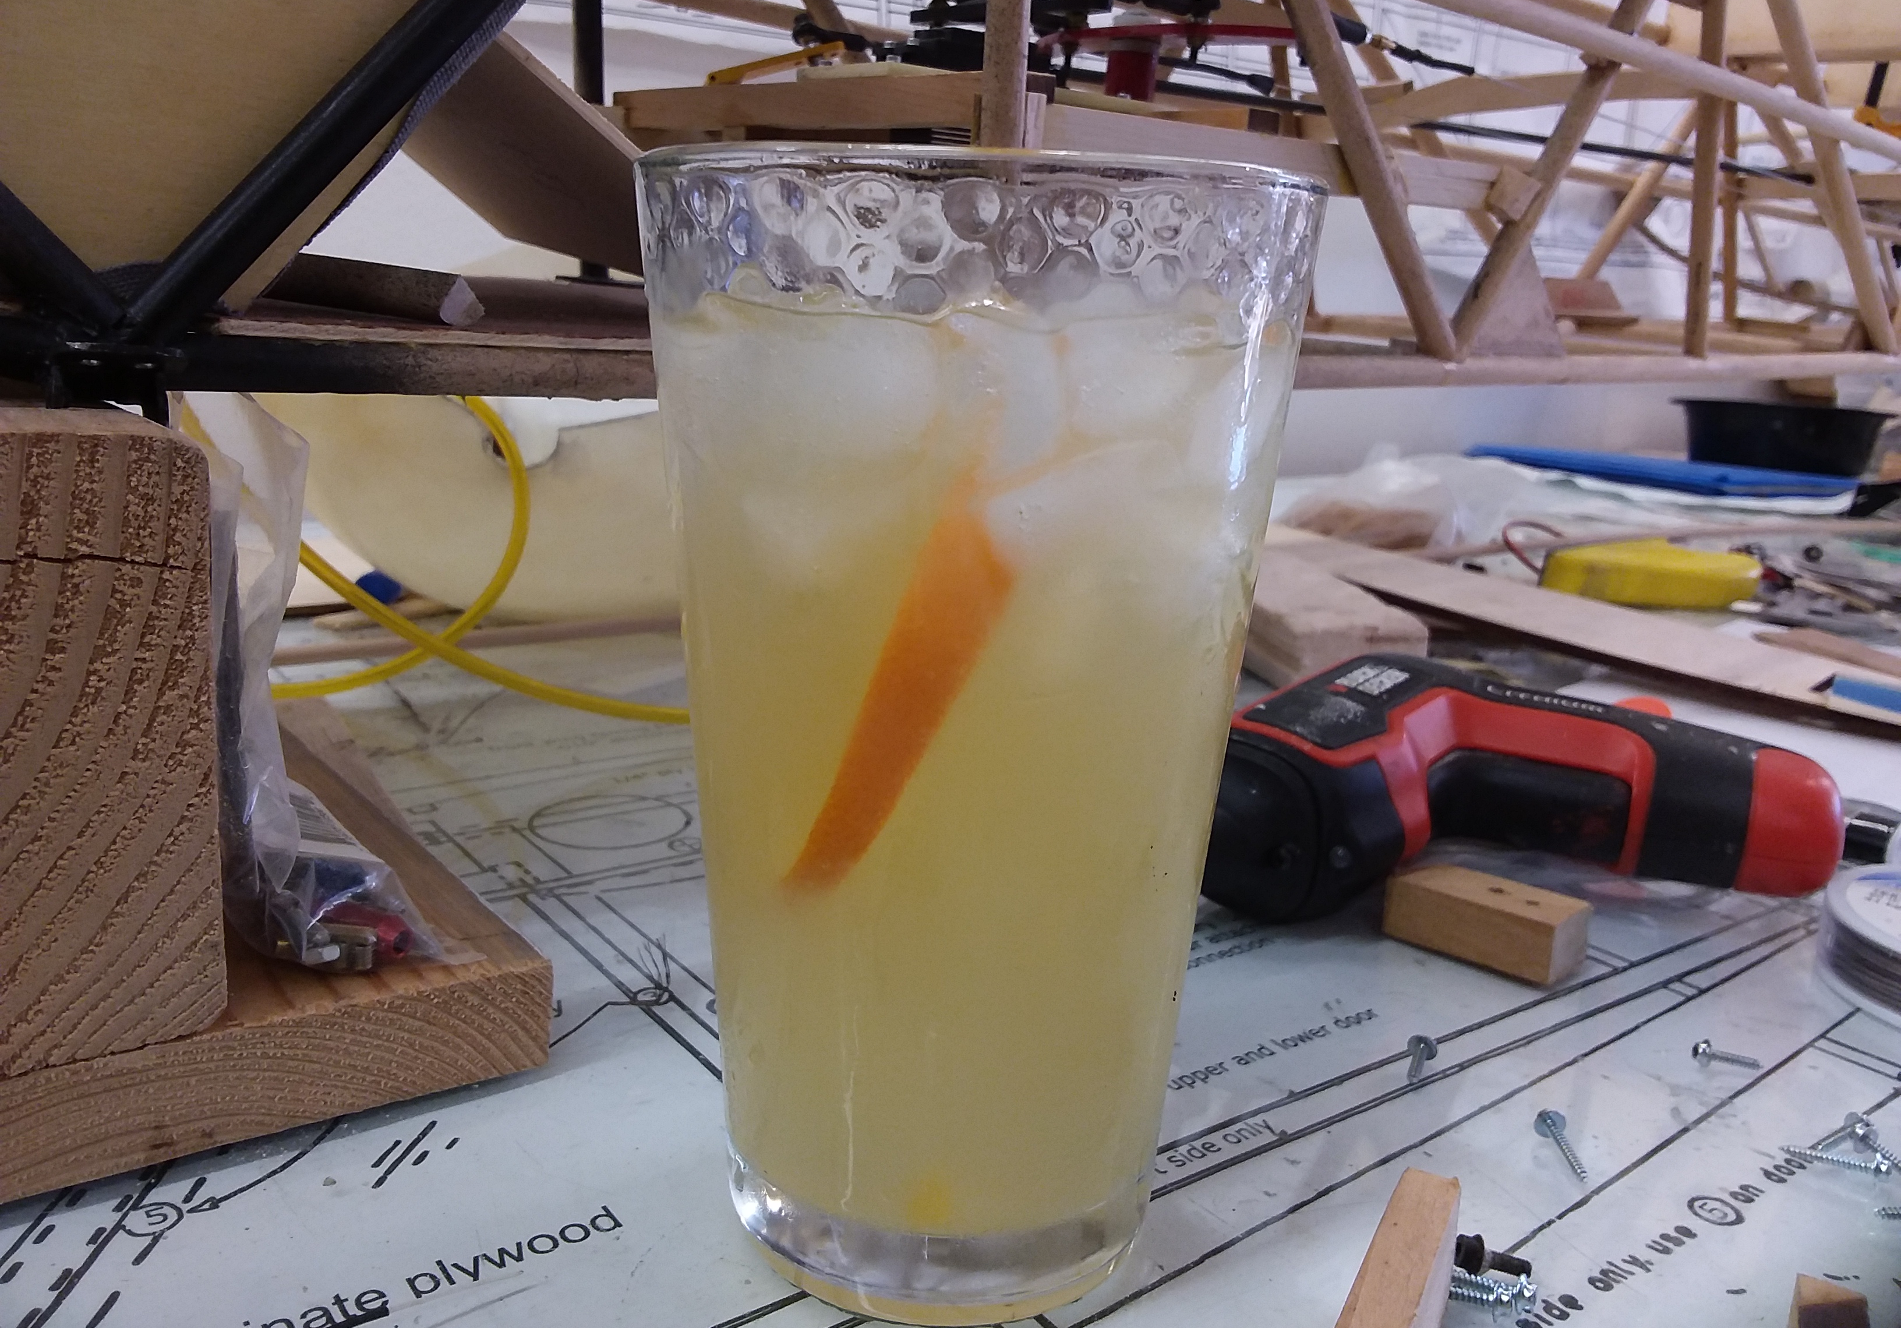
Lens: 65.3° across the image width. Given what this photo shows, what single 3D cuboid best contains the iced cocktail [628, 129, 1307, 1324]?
[{"bbox_3d":[0.001,0.011,0.212,0.089,0.150,0.089,2,13,0],"label":"iced cocktail"}]

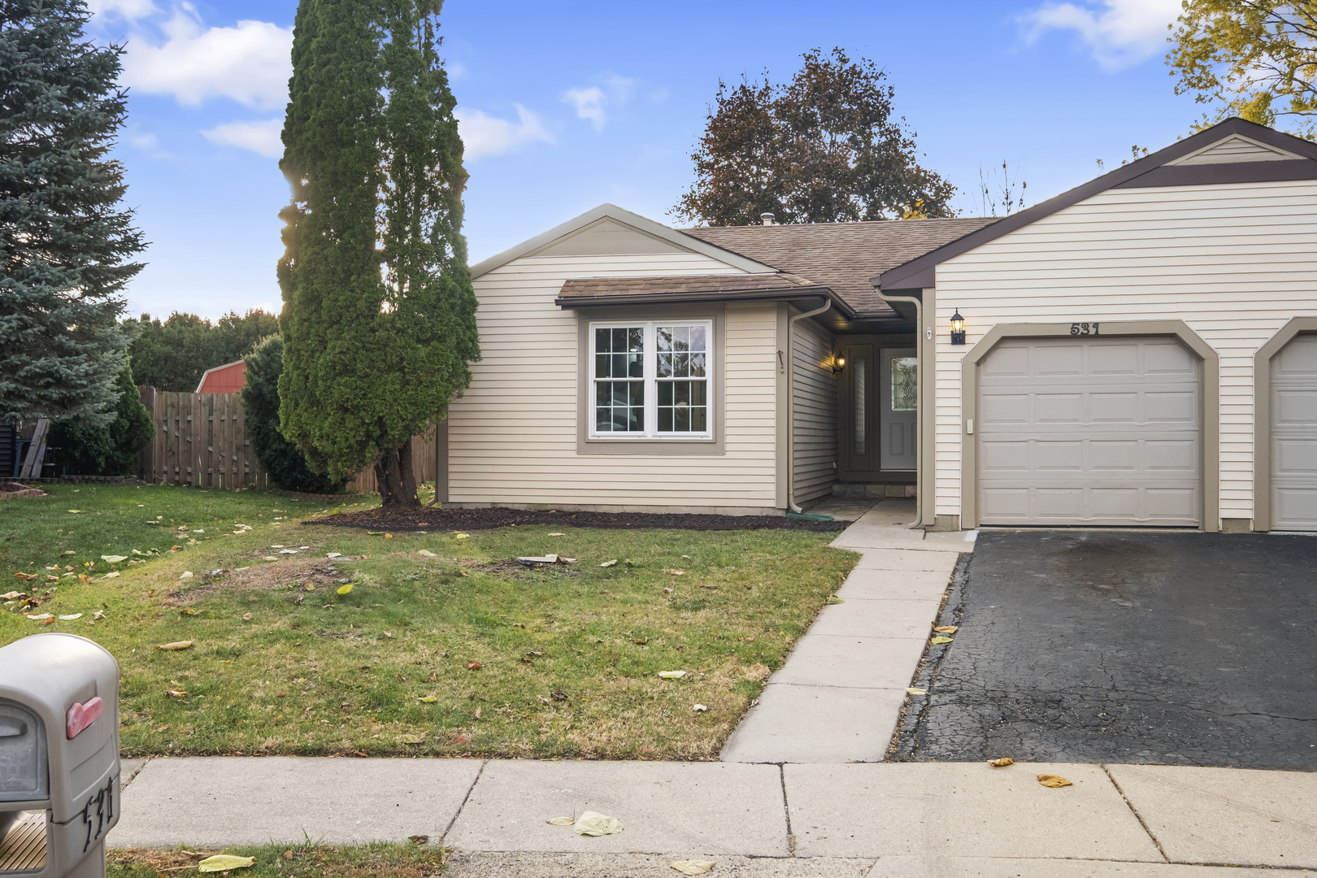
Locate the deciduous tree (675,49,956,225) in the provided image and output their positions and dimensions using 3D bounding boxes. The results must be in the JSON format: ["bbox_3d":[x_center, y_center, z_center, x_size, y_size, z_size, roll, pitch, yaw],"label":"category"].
[{"bbox_3d":[5.000,-5.800,42.000,9.300,13.400,9.200,0,0,0],"label":"deciduous tree"}]

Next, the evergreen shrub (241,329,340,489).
[{"bbox_3d":[-5.950,-0.480,22.200,2.100,2.750,2.000,0,0,0],"label":"evergreen shrub"}]

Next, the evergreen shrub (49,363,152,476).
[{"bbox_3d":[-10.600,-0.460,25.000,2.000,2.400,1.900,0,0,0],"label":"evergreen shrub"}]

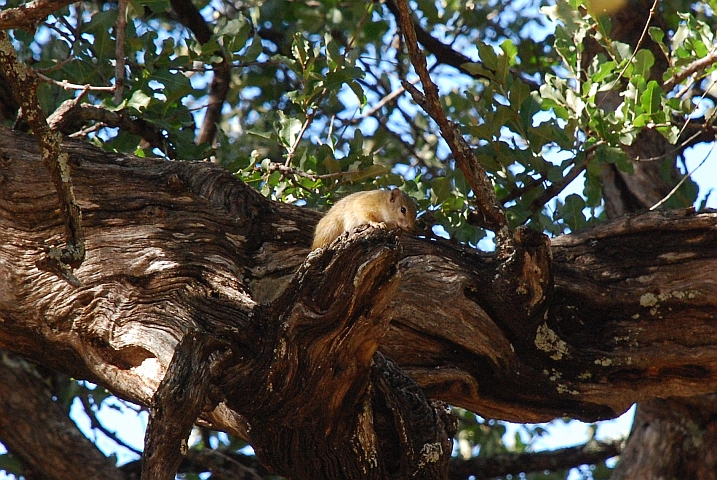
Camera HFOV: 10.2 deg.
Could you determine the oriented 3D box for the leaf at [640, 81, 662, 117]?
[{"bbox_3d":[0.428,-0.207,5.900,0.030,0.053,0.012,0,-12,0],"label":"leaf"}]

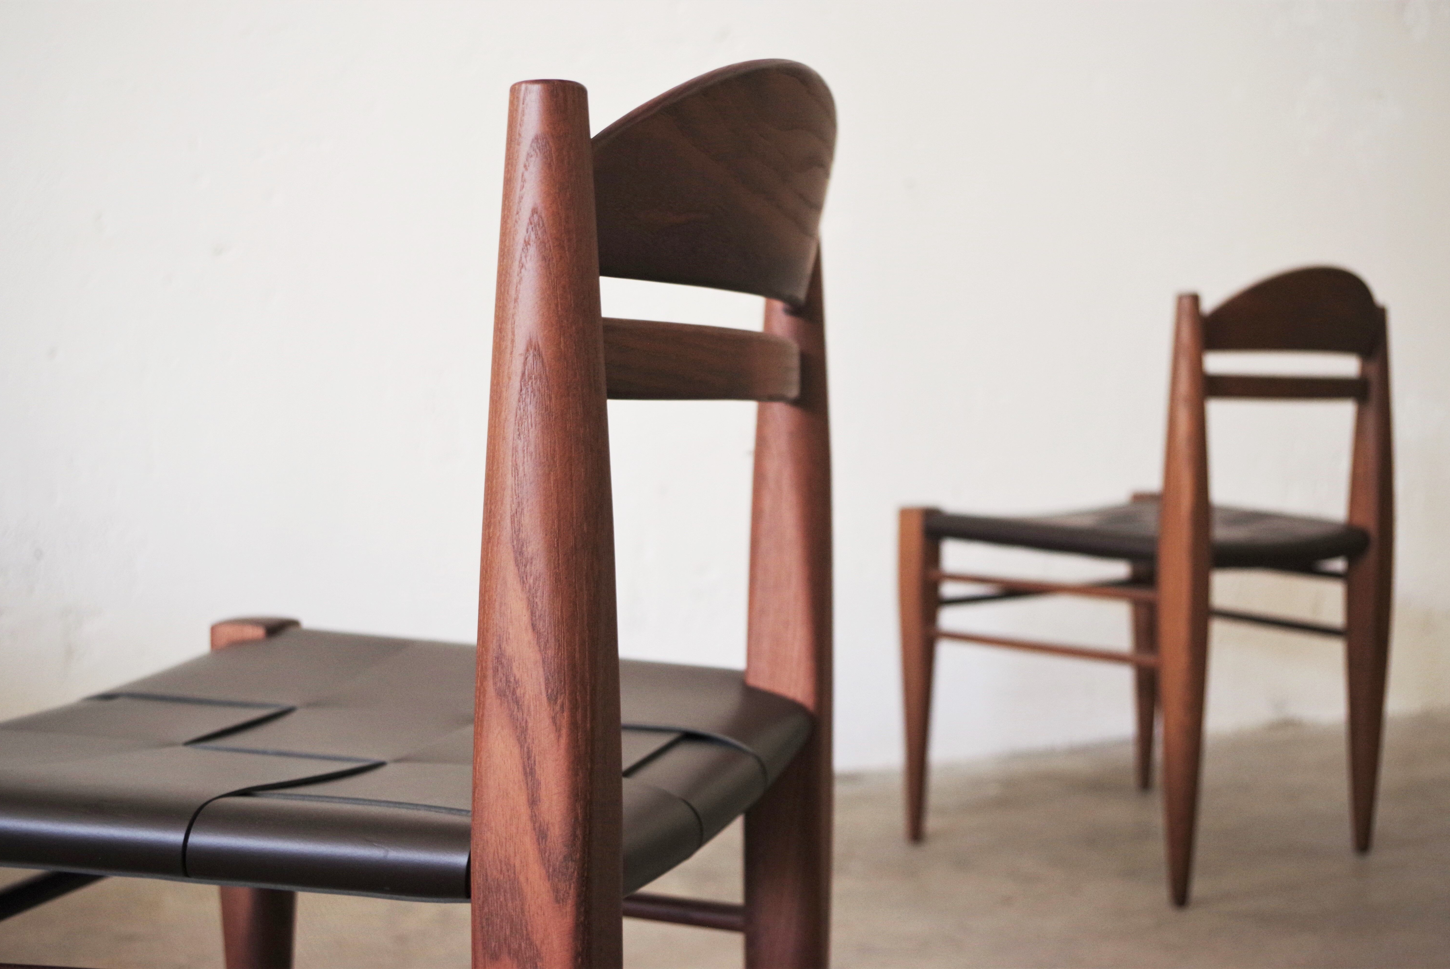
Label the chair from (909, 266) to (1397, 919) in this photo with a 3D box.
[{"bbox_3d":[0.593,0.108,2.295,0.530,0.771,0.467,-2,4,-37],"label":"chair"}]

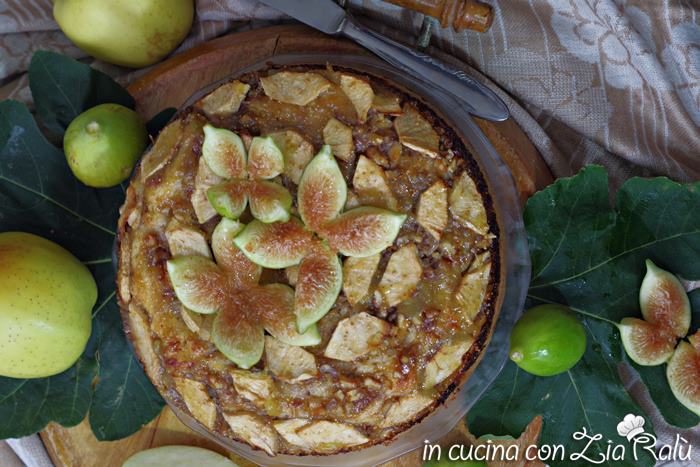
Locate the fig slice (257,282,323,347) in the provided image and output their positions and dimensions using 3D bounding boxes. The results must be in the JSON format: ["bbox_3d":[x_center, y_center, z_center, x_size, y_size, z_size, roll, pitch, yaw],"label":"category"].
[{"bbox_3d":[-0.036,0.049,0.868,0.048,0.016,0.027,40,87,2],"label":"fig slice"}]

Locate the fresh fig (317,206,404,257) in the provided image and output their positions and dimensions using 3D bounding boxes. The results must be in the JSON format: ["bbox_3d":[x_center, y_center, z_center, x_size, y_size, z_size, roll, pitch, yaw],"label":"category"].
[{"bbox_3d":[0.008,-0.002,0.868,0.053,0.017,0.028,-14,87,-1],"label":"fresh fig"}]

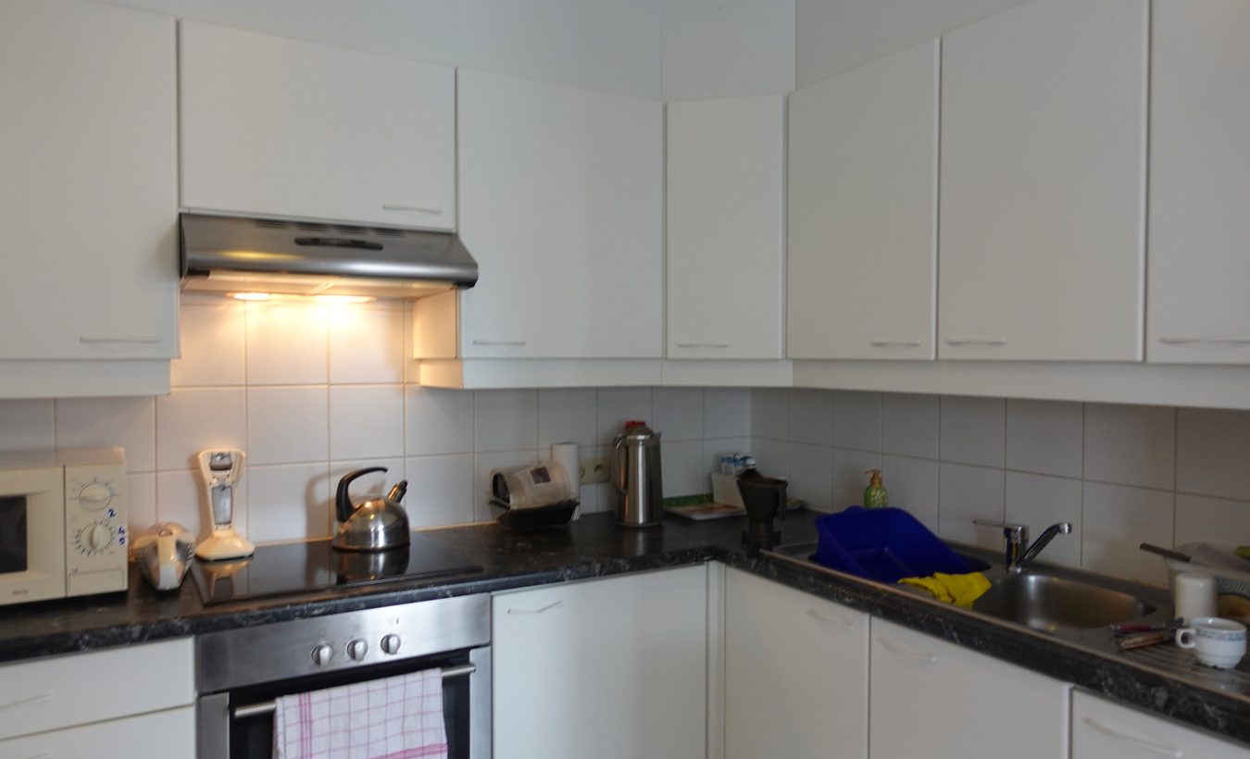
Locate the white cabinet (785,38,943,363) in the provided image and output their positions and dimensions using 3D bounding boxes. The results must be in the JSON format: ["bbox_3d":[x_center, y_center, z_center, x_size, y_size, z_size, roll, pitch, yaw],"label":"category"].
[{"bbox_3d":[0.712,-0.405,2.129,0.337,0.709,0.489,-1,2,-30],"label":"white cabinet"}]

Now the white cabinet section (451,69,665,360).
[{"bbox_3d":[-0.242,-0.414,2.350,0.597,0.712,0.365,-1,2,-30],"label":"white cabinet section"}]

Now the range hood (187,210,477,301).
[{"bbox_3d":[-0.715,-0.287,1.972,0.598,0.148,0.475,-1,2,-30],"label":"range hood"}]

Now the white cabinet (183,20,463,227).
[{"bbox_3d":[-0.752,-0.563,2.029,0.598,0.394,0.325,-1,2,-30],"label":"white cabinet"}]

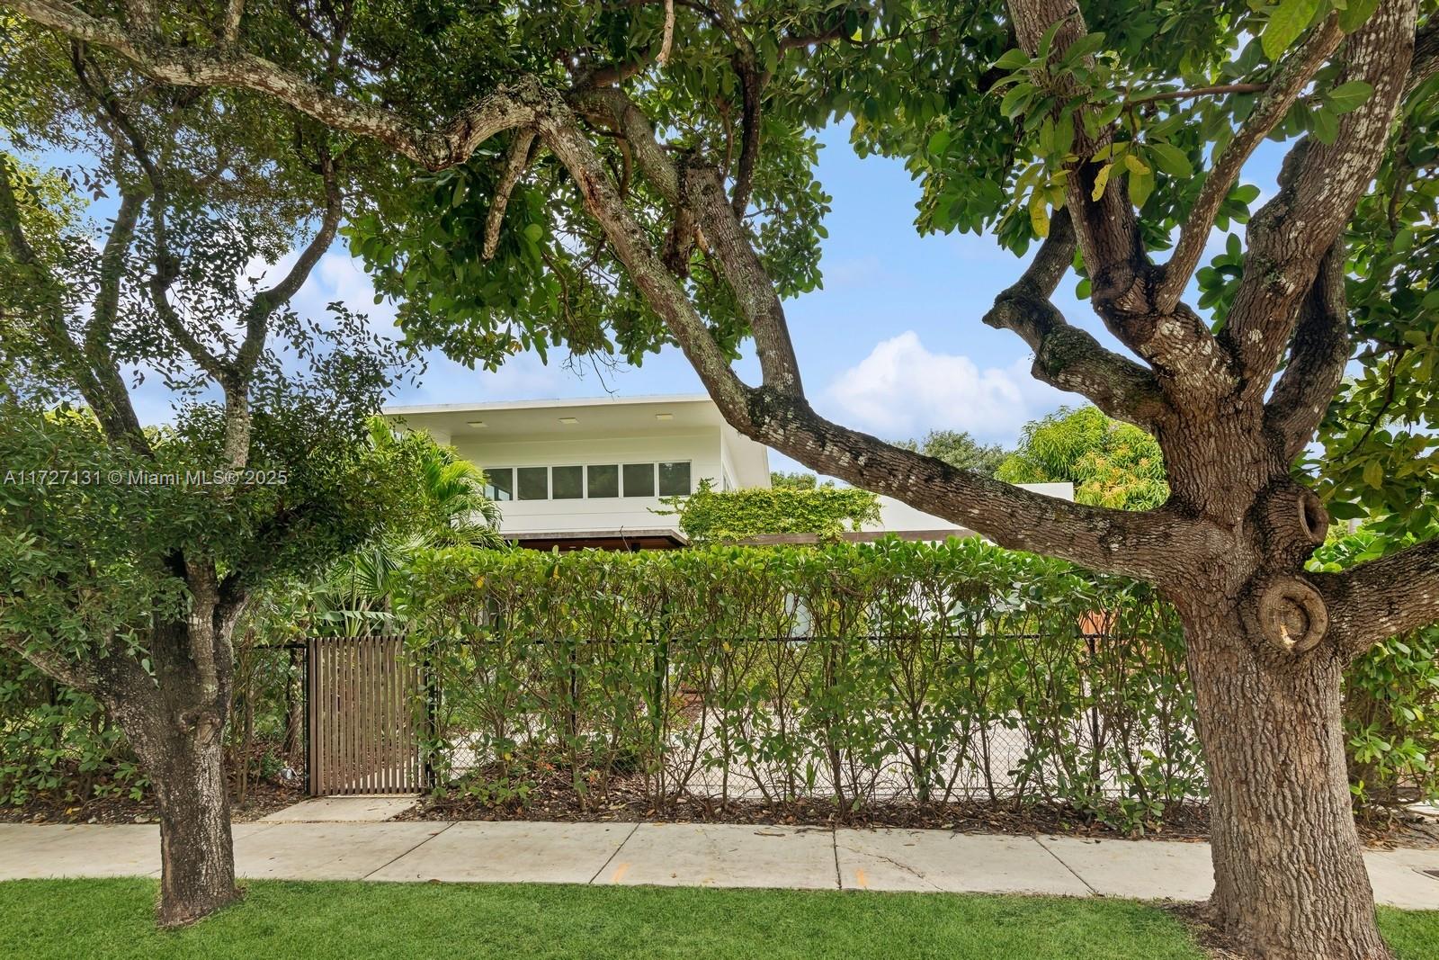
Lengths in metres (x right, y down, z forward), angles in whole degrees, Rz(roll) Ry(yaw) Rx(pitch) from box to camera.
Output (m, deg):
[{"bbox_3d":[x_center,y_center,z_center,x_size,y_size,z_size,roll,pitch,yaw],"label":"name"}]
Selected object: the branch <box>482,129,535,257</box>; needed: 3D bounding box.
[{"bbox_3d":[-1.120,-1.500,3.600,0.270,0.680,0.220,-2,-4,6],"label":"branch"}]

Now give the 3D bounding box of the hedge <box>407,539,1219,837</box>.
[{"bbox_3d":[0.480,1.530,5.400,6.300,2.050,0.850,-2,-4,6],"label":"hedge"}]

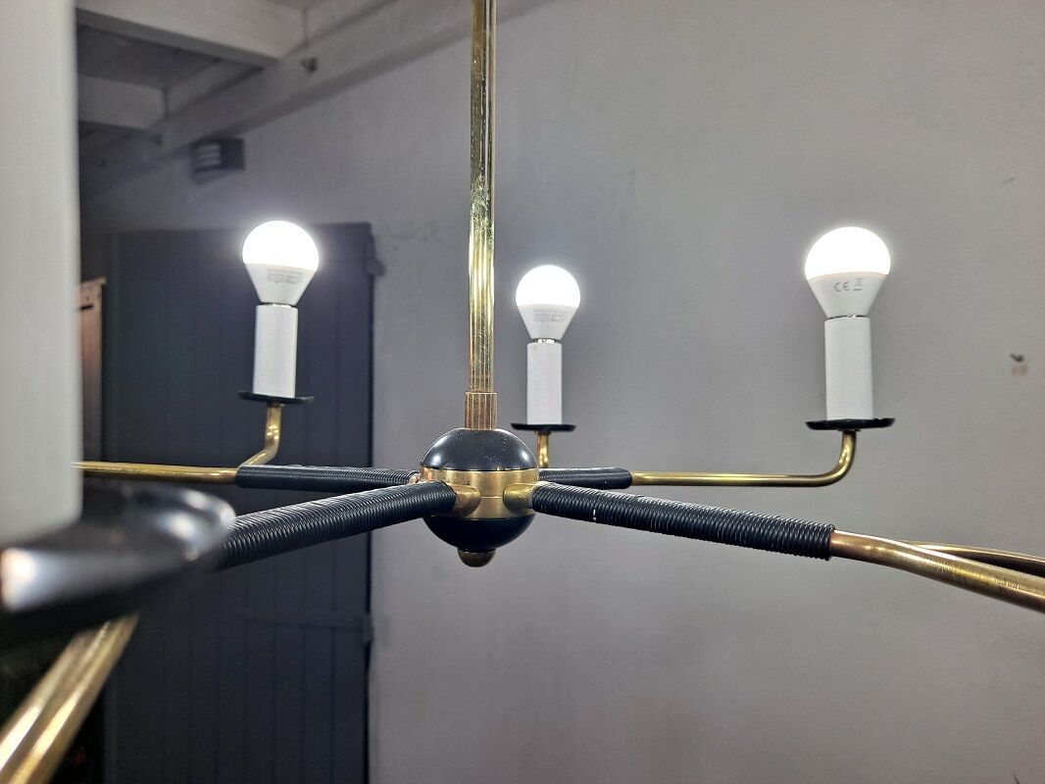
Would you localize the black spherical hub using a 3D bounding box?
[{"bbox_3d":[-0.017,0.041,0.303,0.046,0.053,0.046,0,-2,0],"label":"black spherical hub"}]

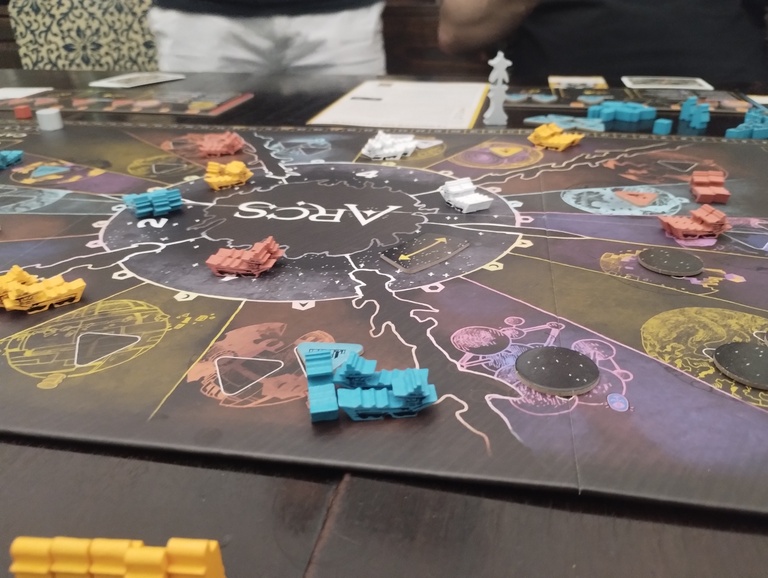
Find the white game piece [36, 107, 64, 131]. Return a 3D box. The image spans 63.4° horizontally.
[{"bbox_3d":[-0.312,-0.159,0.583,0.019,0.017,0.019,-1,28,0],"label":"white game piece"}]

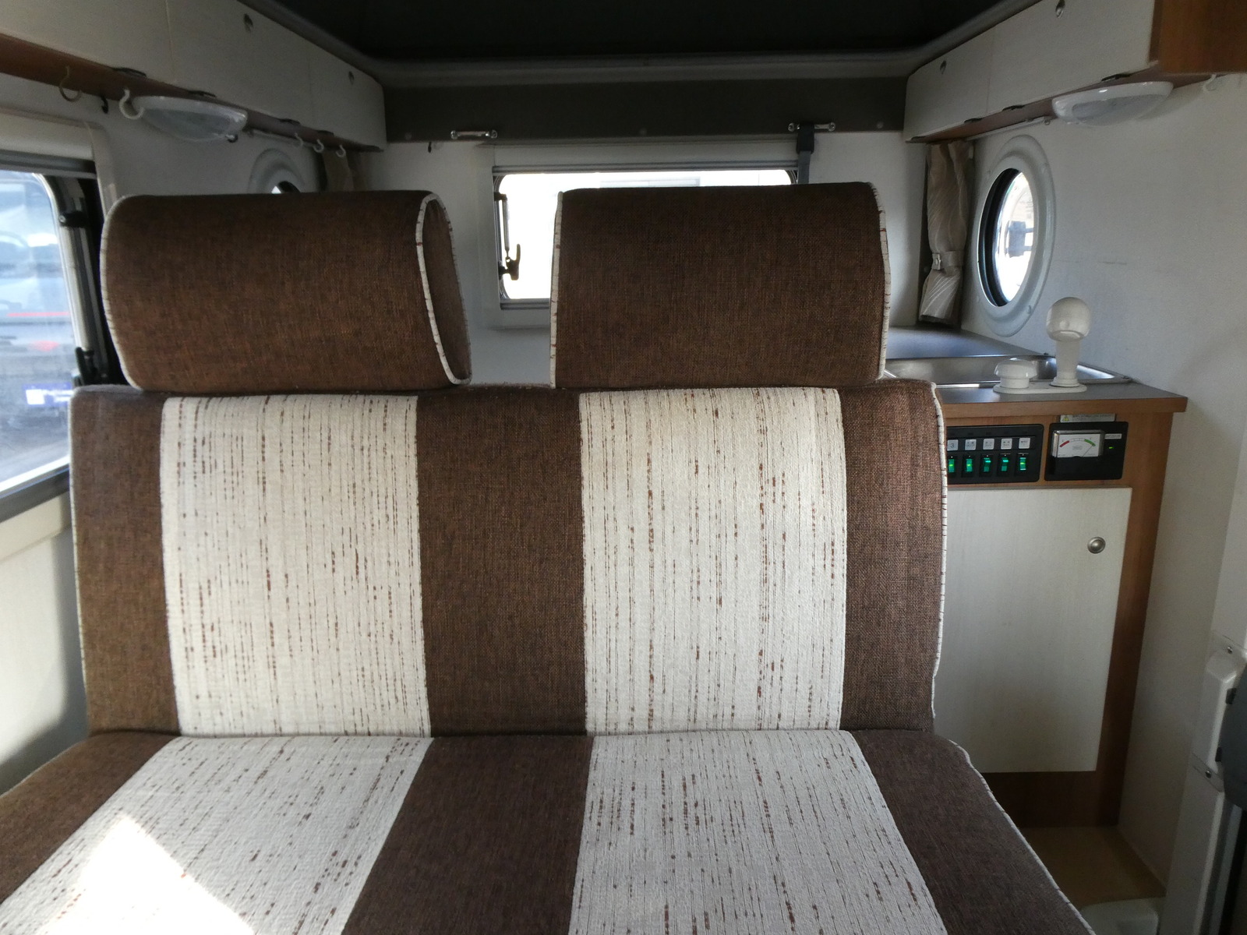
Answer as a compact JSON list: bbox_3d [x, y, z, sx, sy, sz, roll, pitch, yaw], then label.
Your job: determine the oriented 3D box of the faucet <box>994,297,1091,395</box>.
[{"bbox_3d":[0.584,-0.173,1.201,0.138,0.122,0.110,-1,15,1],"label":"faucet"}]

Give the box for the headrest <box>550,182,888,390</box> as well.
[{"bbox_3d":[0.094,-0.190,0.922,0.334,0.210,0.134,-1,4,1],"label":"headrest"}]

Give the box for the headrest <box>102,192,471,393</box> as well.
[{"bbox_3d":[-0.354,-0.184,0.930,0.334,0.210,0.134,0,4,5],"label":"headrest"}]

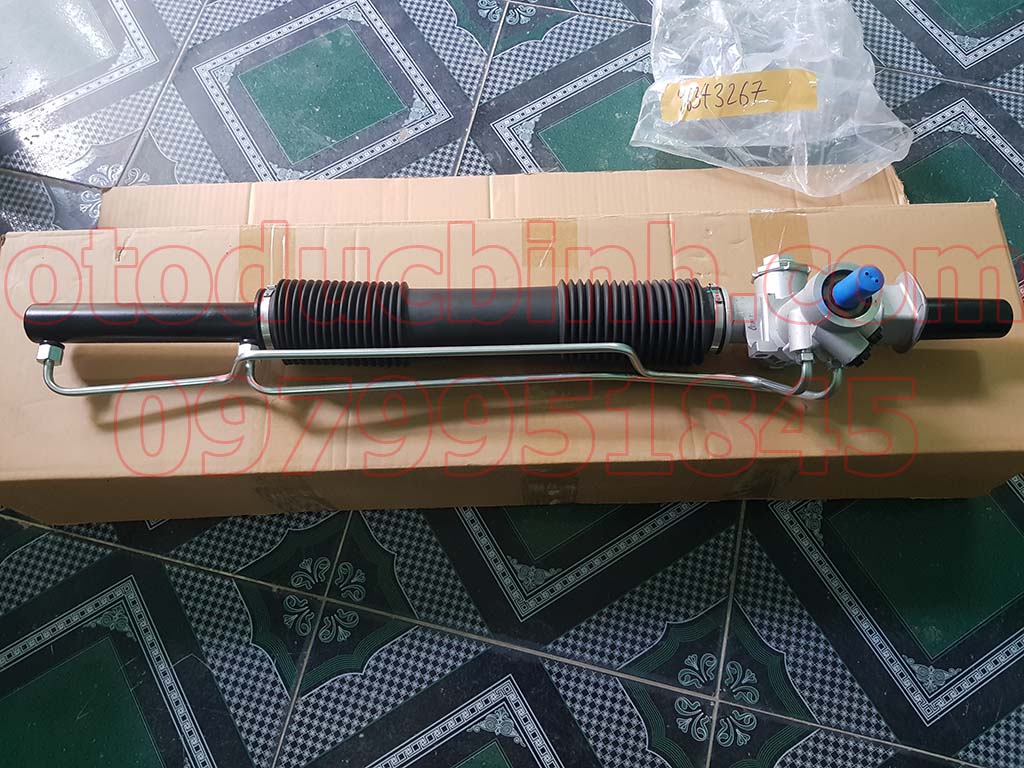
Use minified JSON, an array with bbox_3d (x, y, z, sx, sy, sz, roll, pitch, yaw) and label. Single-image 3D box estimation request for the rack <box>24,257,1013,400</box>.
[{"bbox_3d":[0.005,-0.058,0.616,0.829,0.135,0.122,0,71,0],"label":"rack"}]

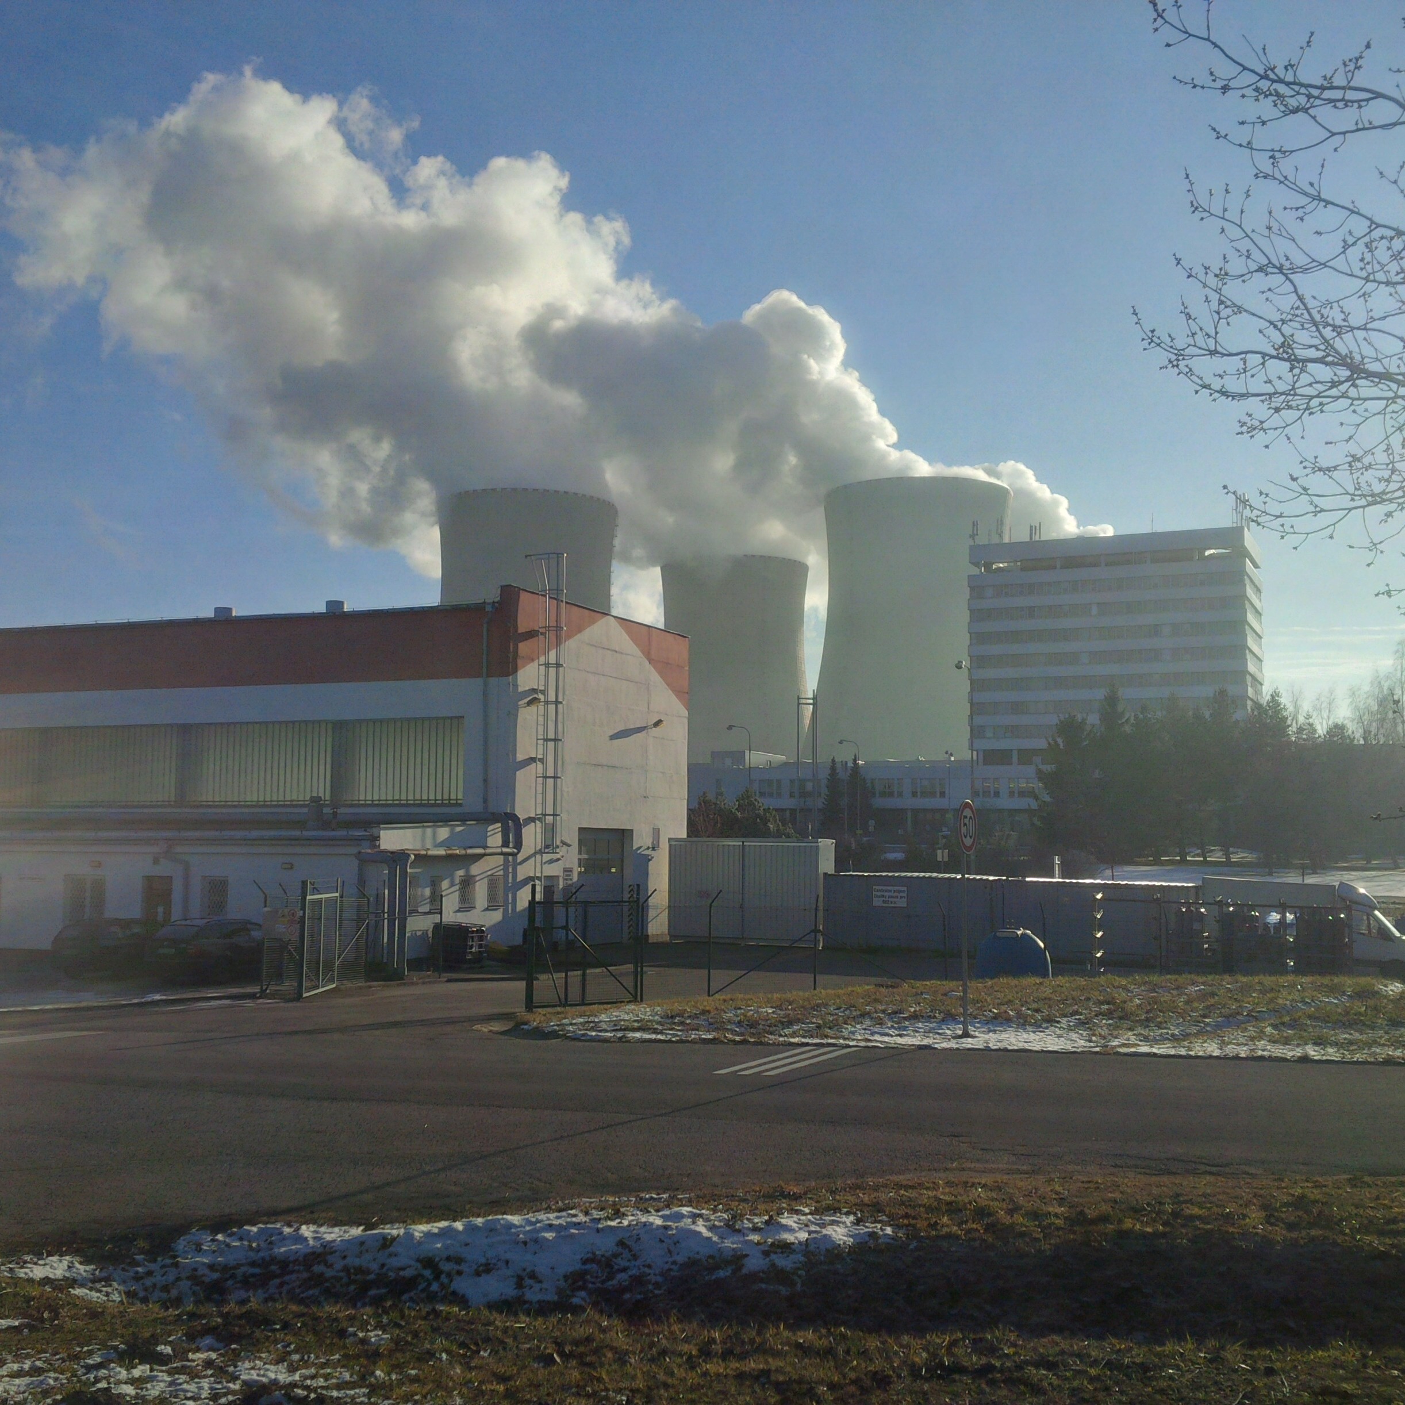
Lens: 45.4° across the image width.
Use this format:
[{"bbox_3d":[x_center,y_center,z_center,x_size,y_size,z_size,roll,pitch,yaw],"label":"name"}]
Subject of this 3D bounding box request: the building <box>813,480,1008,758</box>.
[{"bbox_3d":[95.003,-14.122,736.425,130.700,154.800,130.700,0,-4,0],"label":"building"}]

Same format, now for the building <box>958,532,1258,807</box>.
[{"bbox_3d":[58.079,-0.765,234.525,37.100,42.160,20.000,-2,-5,24],"label":"building"}]

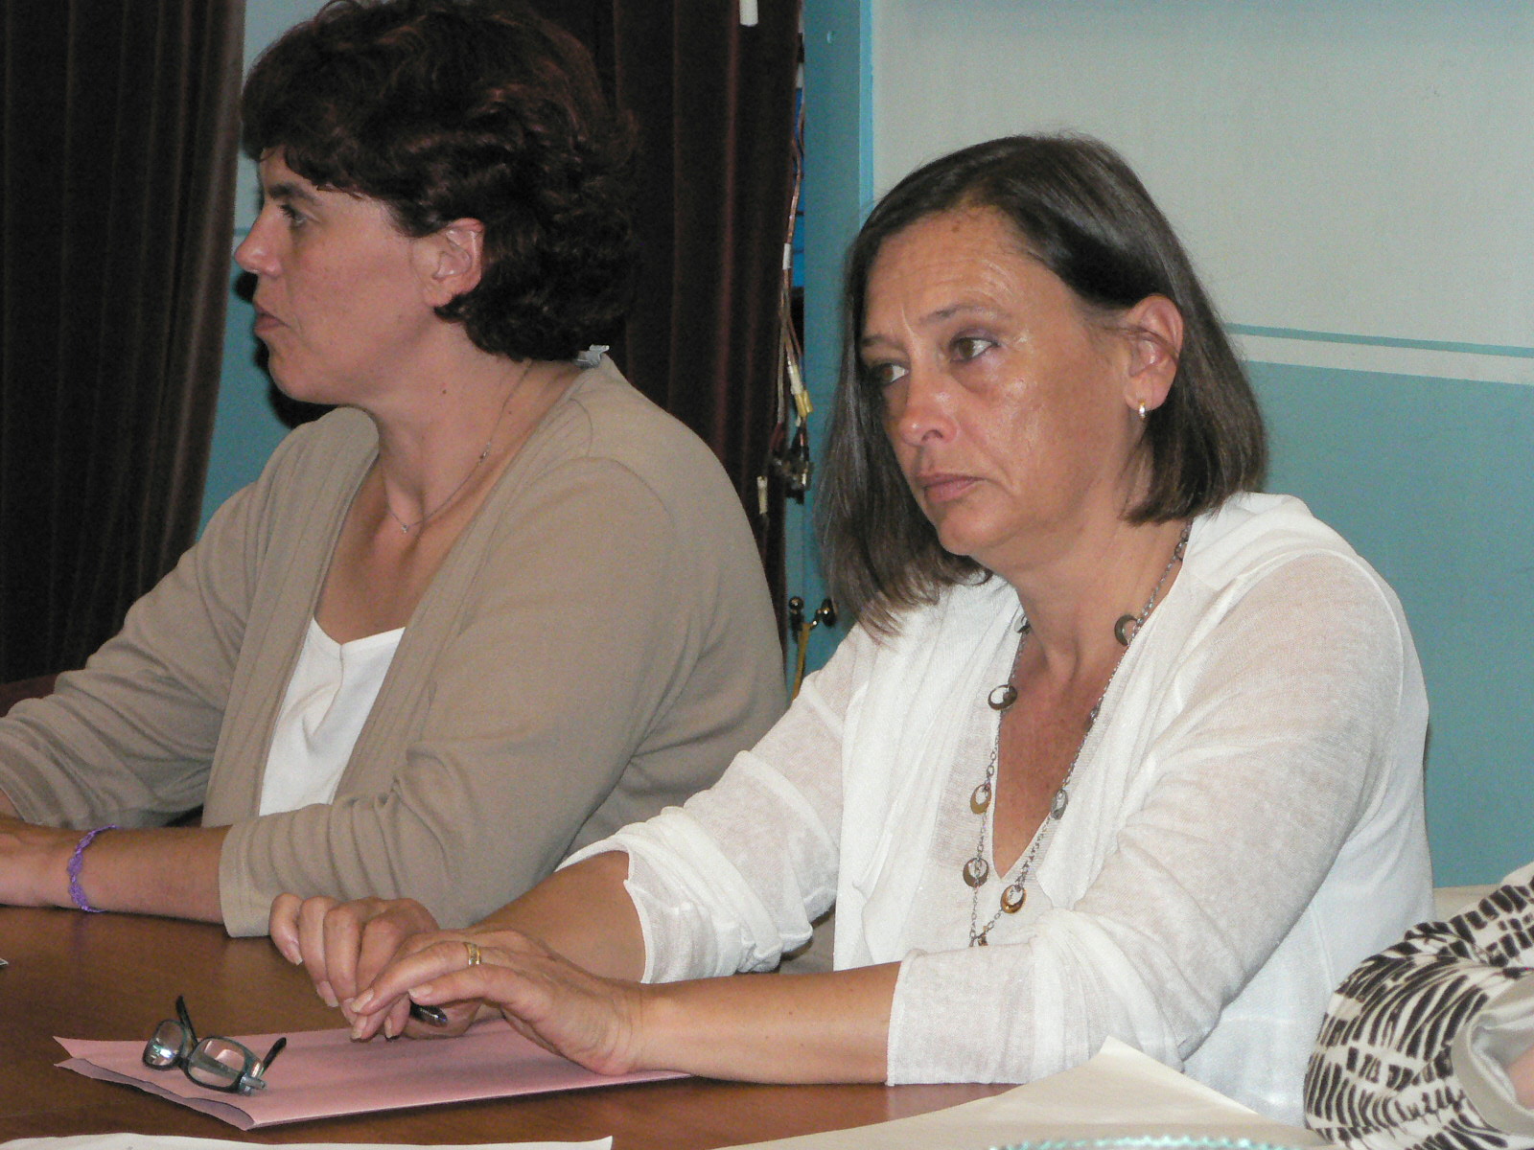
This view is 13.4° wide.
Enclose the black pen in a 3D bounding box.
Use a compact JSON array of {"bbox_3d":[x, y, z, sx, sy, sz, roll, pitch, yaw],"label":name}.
[{"bbox_3d":[-0.201,0.226,3.486,0.011,0.011,0.138,-5,10,-28],"label":"black pen"}]

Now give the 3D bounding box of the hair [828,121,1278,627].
[{"bbox_3d":[0.152,-0.104,3.580,0.220,0.270,0.230,-4,4,44],"label":"hair"}]

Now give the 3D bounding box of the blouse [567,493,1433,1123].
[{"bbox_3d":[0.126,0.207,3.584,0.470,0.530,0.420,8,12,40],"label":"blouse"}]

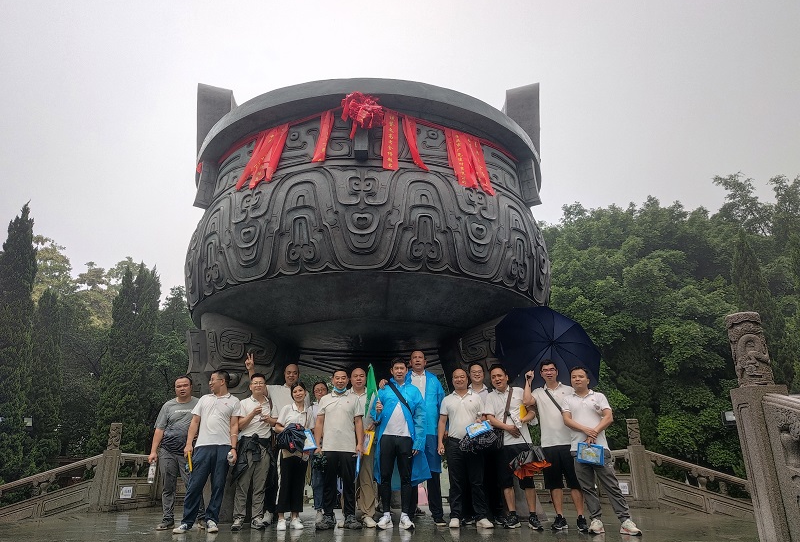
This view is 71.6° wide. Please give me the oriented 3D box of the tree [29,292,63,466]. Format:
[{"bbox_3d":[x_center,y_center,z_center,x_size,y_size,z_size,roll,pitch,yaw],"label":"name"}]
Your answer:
[{"bbox_3d":[-9.530,3.129,14.787,1.500,5.512,1.500,0,-19,0],"label":"tree"}]

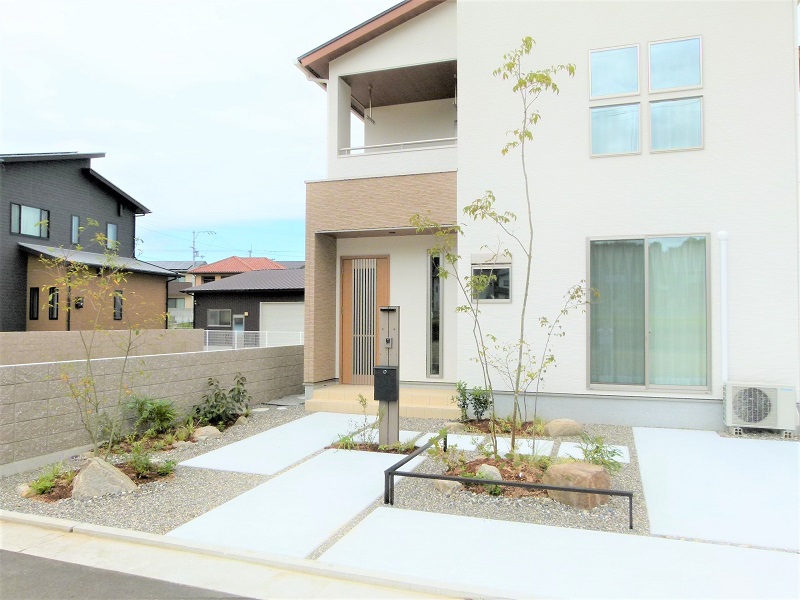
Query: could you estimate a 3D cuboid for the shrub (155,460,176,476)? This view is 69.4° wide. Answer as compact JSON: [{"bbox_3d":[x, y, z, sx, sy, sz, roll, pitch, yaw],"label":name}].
[{"bbox_3d":[-2.496,1.788,6.150,0.210,0.160,0.200,0,-2,18],"label":"shrub"}]

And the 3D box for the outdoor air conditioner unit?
[{"bbox_3d":[4.681,1.411,7.551,0.790,0.600,0.300,0,-2,18],"label":"outdoor air conditioner unit"}]

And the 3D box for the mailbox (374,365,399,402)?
[{"bbox_3d":[-0.152,1.033,7.097,0.290,0.400,0.140,0,-2,18],"label":"mailbox"}]

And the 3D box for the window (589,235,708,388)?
[{"bbox_3d":[3.550,0.194,8.298,1.650,2.250,0.110,0,-2,18],"label":"window"}]

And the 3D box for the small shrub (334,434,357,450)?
[{"bbox_3d":[-0.658,1.722,6.981,0.280,0.190,0.250,0,-2,-5],"label":"small shrub"}]

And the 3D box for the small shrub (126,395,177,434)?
[{"bbox_3d":[-3.262,1.503,7.584,0.660,0.520,0.560,1,-2,-23],"label":"small shrub"}]

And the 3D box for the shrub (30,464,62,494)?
[{"bbox_3d":[-3.272,1.652,5.347,0.300,0.250,0.280,1,-2,-31],"label":"shrub"}]

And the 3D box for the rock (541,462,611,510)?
[{"bbox_3d":[1.578,1.626,5.162,0.400,0.310,0.490,2,-3,-40],"label":"rock"}]

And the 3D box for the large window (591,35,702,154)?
[{"bbox_3d":[3.567,-2.939,8.401,1.540,1.640,0.120,0,-2,18],"label":"large window"}]

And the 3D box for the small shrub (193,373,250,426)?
[{"bbox_3d":[-2.710,1.504,8.925,0.750,0.760,0.660,0,-2,18],"label":"small shrub"}]

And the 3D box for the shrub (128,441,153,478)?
[{"bbox_3d":[-2.595,1.601,5.800,0.270,0.320,0.270,1,-2,-24],"label":"shrub"}]

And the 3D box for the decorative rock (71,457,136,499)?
[{"bbox_3d":[-2.807,1.638,5.493,0.570,0.310,0.420,2,-2,-34],"label":"decorative rock"}]

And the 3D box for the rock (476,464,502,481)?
[{"bbox_3d":[0.891,1.732,5.750,0.260,0.180,0.210,0,-2,18],"label":"rock"}]

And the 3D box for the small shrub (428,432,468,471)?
[{"bbox_3d":[0.502,1.568,5.979,0.430,0.400,0.380,0,-2,5],"label":"small shrub"}]

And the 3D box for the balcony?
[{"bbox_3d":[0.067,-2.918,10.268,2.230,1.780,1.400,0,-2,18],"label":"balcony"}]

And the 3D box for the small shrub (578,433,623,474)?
[{"bbox_3d":[2.015,1.589,5.811,0.450,0.440,0.420,0,-2,18],"label":"small shrub"}]

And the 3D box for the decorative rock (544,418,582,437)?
[{"bbox_3d":[2.263,1.739,7.966,0.510,0.210,0.390,0,-2,18],"label":"decorative rock"}]

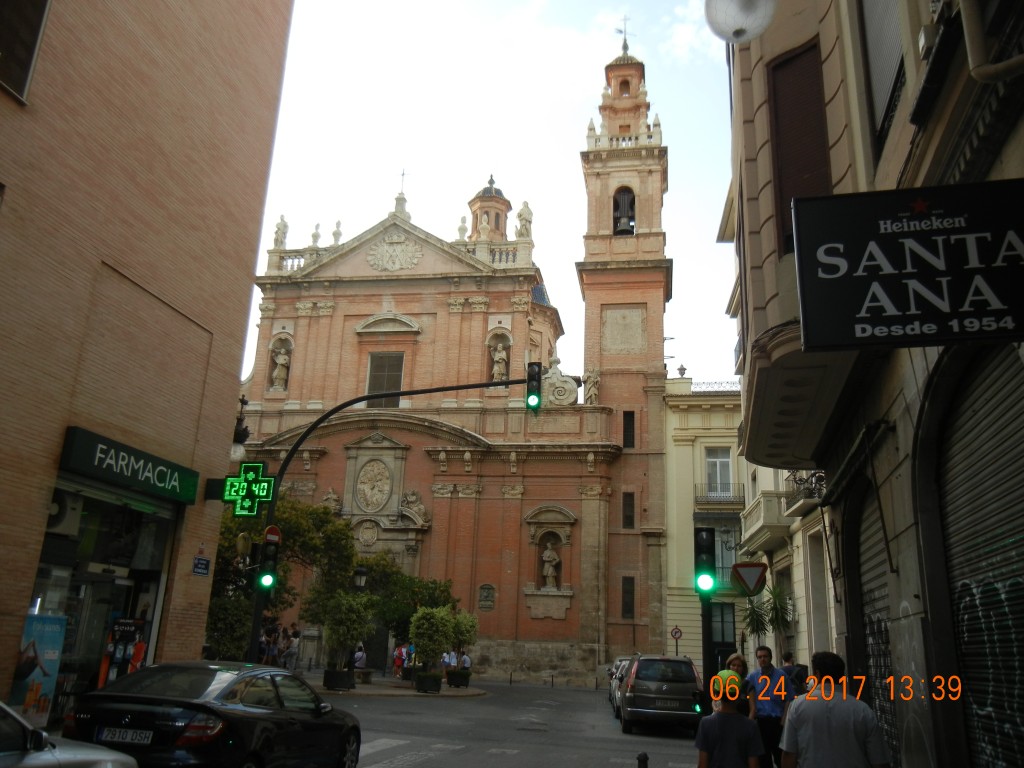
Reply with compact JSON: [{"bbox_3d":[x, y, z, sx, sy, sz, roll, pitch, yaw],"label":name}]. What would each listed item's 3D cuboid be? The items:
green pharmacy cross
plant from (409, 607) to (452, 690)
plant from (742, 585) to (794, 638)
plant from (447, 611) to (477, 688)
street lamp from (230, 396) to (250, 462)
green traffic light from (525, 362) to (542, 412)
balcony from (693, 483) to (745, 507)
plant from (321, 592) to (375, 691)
[{"bbox_3d":[-4.656,1.864,15.683,0.950,0.960,0.200,-1,-17,10],"label":"green pharmacy cross"},{"bbox_3d":[-3.002,9.781,32.706,1.600,3.004,1.600,-1,-17,12],"label":"plant"},{"bbox_3d":[6.153,6.548,21.416,1.150,3.300,1.100,-1,-17,12],"label":"plant"},{"bbox_3d":[-2.239,11.518,38.606,1.500,3.192,1.500,-1,-17,12],"label":"plant"},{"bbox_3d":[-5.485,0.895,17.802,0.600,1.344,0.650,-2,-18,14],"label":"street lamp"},{"bbox_3d":[0.394,0.064,16.259,0.280,0.900,0.340,-1,-17,10],"label":"green traffic light"},{"bbox_3d":[10.591,5.664,45.301,2.500,1.184,0.650,-1,-17,12],"label":"balcony"},{"bbox_3d":[-5.451,8.481,29.232,1.700,3.050,1.650,0,-17,8],"label":"plant"}]

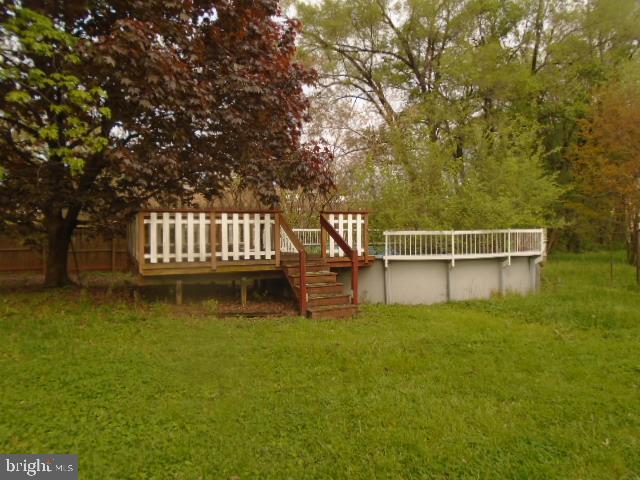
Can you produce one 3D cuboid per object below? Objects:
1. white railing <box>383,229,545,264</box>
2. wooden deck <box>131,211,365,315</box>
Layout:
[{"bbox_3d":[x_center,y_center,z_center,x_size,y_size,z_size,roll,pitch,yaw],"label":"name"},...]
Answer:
[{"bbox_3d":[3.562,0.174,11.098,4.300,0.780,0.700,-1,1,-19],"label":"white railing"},{"bbox_3d":[-1.956,0.398,11.562,4.777,2.049,6.501,-1,1,-24],"label":"wooden deck"}]

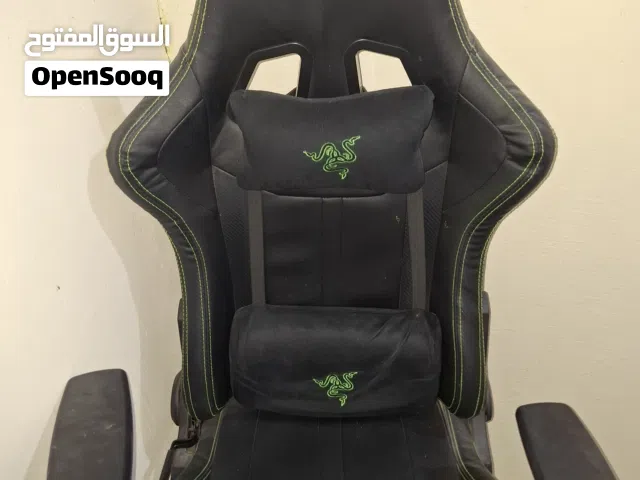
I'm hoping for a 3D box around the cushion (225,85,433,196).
[{"bbox_3d":[0.015,-0.135,0.595,0.280,0.147,0.090,0,13,0],"label":"cushion"}]

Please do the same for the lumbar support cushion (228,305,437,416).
[{"bbox_3d":[0.026,0.194,0.690,0.335,0.175,0.105,0,10,0],"label":"lumbar support cushion"}]

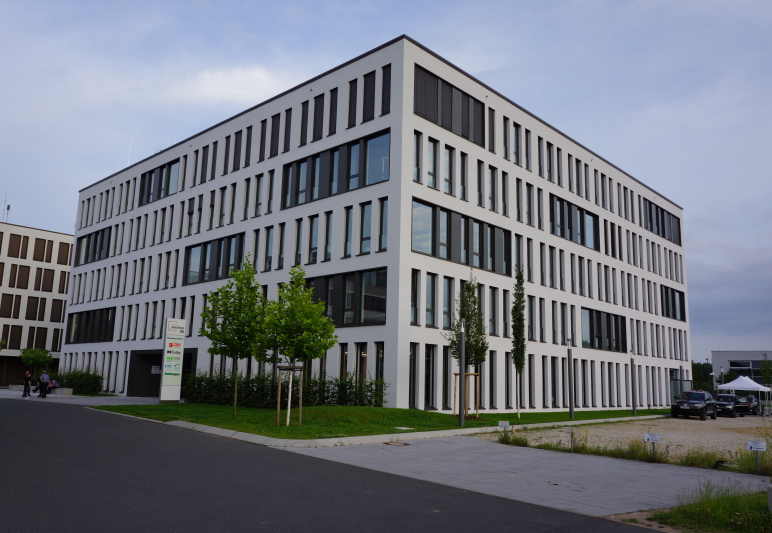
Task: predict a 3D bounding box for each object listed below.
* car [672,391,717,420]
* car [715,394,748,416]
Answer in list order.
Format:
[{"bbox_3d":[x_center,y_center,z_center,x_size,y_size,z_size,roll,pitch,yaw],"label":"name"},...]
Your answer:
[{"bbox_3d":[19.500,8.740,38.100,1.930,1.730,4.750,-8,-14,39],"label":"car"},{"bbox_3d":[24.469,10.046,43.274,1.830,1.600,4.500,-8,-15,41],"label":"car"}]

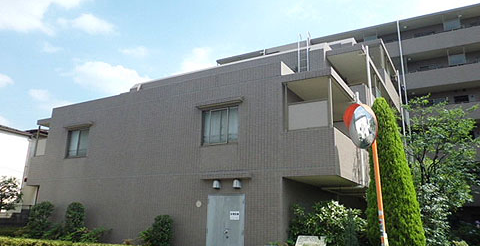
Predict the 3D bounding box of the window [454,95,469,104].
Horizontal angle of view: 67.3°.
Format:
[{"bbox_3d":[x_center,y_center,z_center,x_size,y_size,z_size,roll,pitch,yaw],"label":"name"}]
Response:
[{"bbox_3d":[16.995,-1.708,27.554,0.900,0.780,0.130,-7,-17,28],"label":"window"}]

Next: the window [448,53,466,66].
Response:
[{"bbox_3d":[16.750,-4.800,27.736,1.070,1.000,0.130,-7,-17,28],"label":"window"}]

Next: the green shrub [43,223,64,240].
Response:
[{"bbox_3d":[-6.795,4.077,13.096,0.820,0.782,0.720,-7,-17,30],"label":"green shrub"}]

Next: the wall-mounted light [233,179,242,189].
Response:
[{"bbox_3d":[-0.086,1.771,10.385,0.210,0.250,0.200,-7,-17,30],"label":"wall-mounted light"}]

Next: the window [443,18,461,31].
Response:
[{"bbox_3d":[16.825,-7.617,28.488,1.120,1.050,0.130,-7,-17,28],"label":"window"}]

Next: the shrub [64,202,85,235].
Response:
[{"bbox_3d":[-6.352,3.990,13.696,0.760,1.900,0.760,-7,-17,30],"label":"shrub"}]

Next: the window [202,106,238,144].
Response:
[{"bbox_3d":[-0.605,0.114,11.371,1.370,1.150,0.120,-7,-17,30],"label":"window"}]

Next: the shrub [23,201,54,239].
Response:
[{"bbox_3d":[-7.739,3.866,13.859,1.050,1.619,1.000,-7,-17,30],"label":"shrub"}]

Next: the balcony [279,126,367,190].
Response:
[{"bbox_3d":[3.028,1.315,11.834,1.540,1.360,4.300,-7,-17,30],"label":"balcony"}]

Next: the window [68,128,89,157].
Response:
[{"bbox_3d":[-6.976,0.899,15.637,1.420,1.230,0.130,-7,-17,30],"label":"window"}]

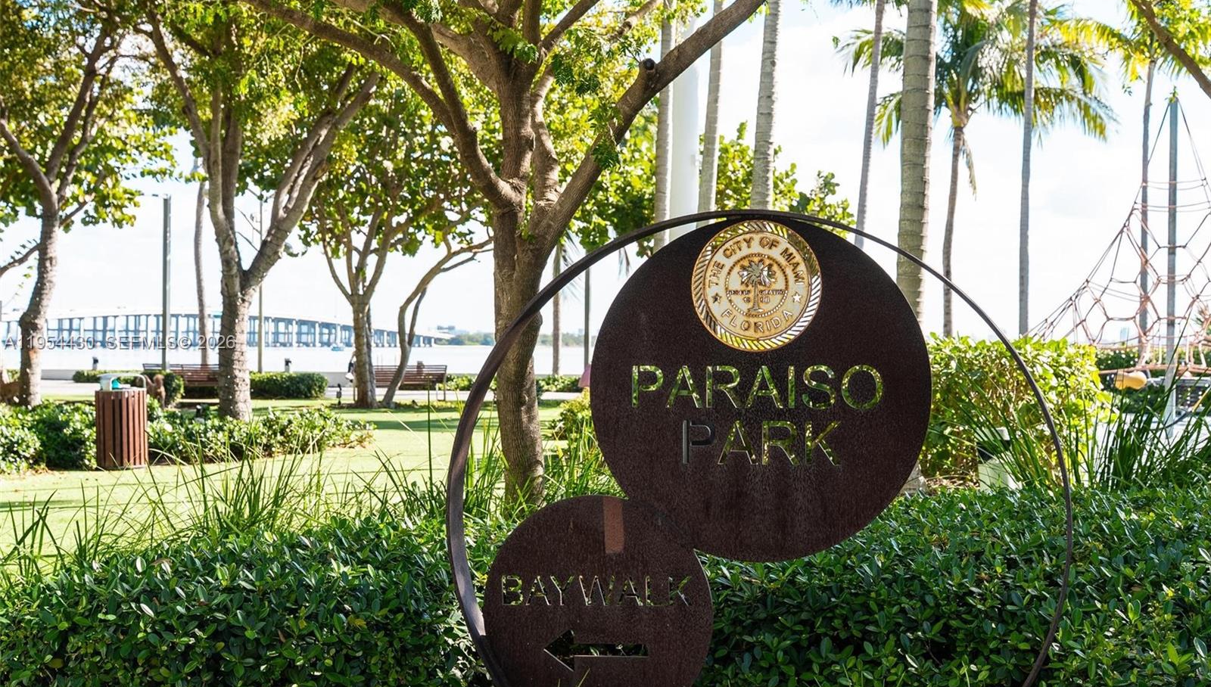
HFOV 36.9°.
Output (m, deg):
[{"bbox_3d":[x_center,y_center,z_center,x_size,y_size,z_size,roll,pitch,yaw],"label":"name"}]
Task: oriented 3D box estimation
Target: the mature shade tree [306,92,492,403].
[{"bbox_3d":[-4.407,-2.060,37.200,4.400,6.800,4.400,1,0,0],"label":"mature shade tree"}]

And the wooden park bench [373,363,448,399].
[{"bbox_3d":[-4.714,0.917,42.000,2.200,0.850,0.620,1,0,-27],"label":"wooden park bench"}]

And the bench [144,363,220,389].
[{"bbox_3d":[-9.701,0.844,42.000,2.100,0.840,0.620,1,0,-27],"label":"bench"}]

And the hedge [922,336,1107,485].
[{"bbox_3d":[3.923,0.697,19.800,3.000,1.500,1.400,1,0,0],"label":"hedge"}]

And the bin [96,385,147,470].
[{"bbox_3d":[-5.061,0.831,19.000,0.560,0.950,0.560,1,0,-16],"label":"bin"}]

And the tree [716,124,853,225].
[{"bbox_3d":[3.009,-1.547,36.000,4.400,6.000,4.400,1,0,0],"label":"tree"}]

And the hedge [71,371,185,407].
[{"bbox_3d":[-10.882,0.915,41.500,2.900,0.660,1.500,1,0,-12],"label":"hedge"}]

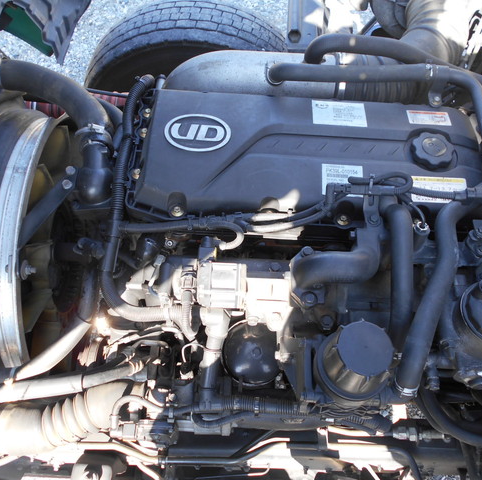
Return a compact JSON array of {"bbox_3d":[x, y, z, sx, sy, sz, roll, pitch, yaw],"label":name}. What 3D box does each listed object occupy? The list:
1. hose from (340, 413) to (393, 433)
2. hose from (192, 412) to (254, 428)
[{"bbox_3d":[0.249,0.363,1.102,0.101,0.030,0.034,3,59,2],"label":"hose"},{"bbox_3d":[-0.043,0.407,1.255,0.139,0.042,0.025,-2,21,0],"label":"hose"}]

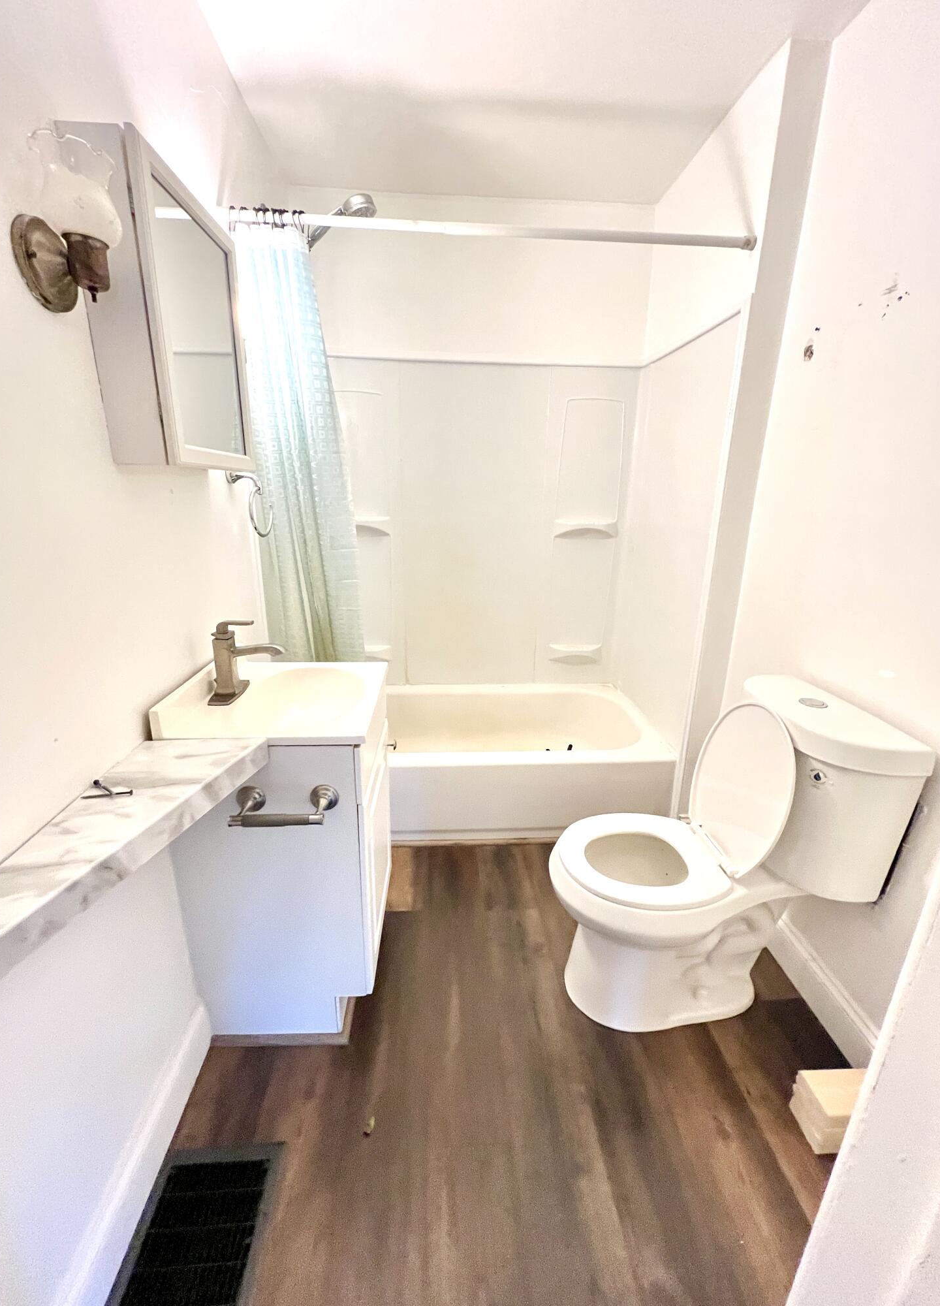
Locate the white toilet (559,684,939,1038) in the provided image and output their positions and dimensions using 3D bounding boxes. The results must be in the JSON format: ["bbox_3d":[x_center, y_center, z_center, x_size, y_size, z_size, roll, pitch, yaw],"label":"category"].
[{"bbox_3d":[0.547,0.517,1.252,0.709,0.810,0.409,0,17,-3],"label":"white toilet"}]

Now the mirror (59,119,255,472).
[{"bbox_3d":[-0.590,-0.638,1.002,0.118,0.496,0.386,0,17,-3],"label":"mirror"}]

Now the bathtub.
[{"bbox_3d":[0.037,0.452,2.255,1.508,0.331,0.819,0,17,-3],"label":"bathtub"}]

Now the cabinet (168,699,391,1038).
[{"bbox_3d":[-0.442,0.492,1.313,0.408,0.796,0.467,0,17,-3],"label":"cabinet"}]

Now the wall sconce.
[{"bbox_3d":[-0.567,-0.619,0.723,0.130,0.202,0.126,0,17,-3],"label":"wall sconce"}]

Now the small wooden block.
[{"bbox_3d":[0.798,0.958,1.032,0.188,0.103,0.088,0,17,-3],"label":"small wooden block"}]

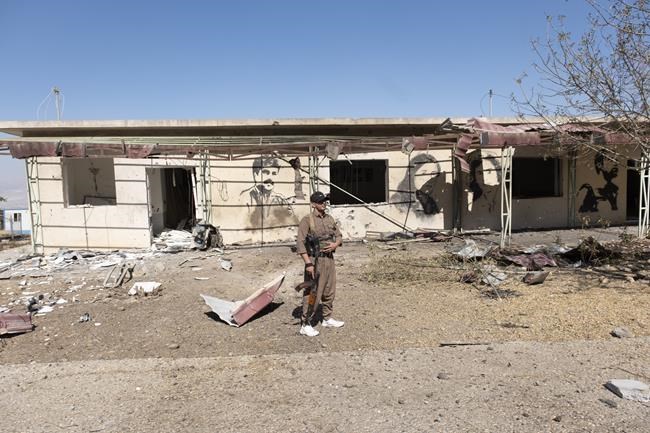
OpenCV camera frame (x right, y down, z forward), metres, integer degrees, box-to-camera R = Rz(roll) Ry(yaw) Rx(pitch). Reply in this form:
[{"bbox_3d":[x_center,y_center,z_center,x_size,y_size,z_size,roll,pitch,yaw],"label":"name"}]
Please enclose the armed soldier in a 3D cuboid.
[{"bbox_3d":[-0.063,0.573,5.429,0.540,1.760,0.450,-3,6,-30],"label":"armed soldier"}]

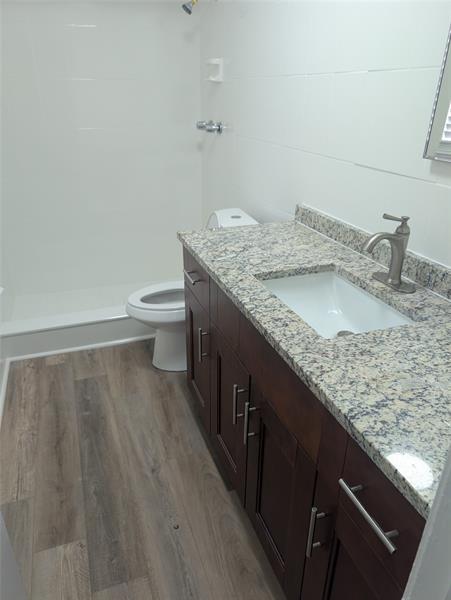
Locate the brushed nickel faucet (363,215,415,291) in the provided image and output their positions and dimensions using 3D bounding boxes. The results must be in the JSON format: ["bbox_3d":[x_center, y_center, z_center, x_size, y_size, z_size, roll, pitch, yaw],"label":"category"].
[{"bbox_3d":[0.468,-0.140,1.190,0.164,0.222,0.156,-9,28,-18],"label":"brushed nickel faucet"}]

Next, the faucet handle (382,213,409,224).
[{"bbox_3d":[0.474,-0.224,1.151,0.098,0.032,0.026,-9,28,-18],"label":"faucet handle"}]

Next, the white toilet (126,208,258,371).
[{"bbox_3d":[-0.176,-0.018,2.271,0.720,0.794,0.400,-9,28,-18],"label":"white toilet"}]

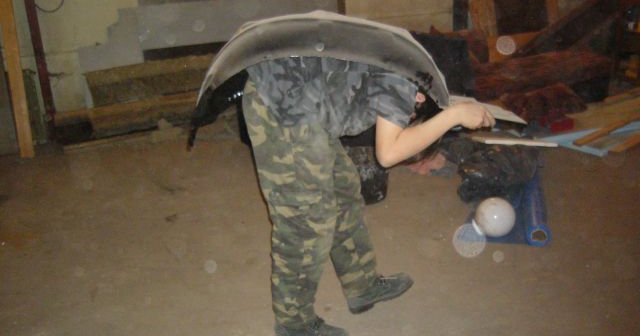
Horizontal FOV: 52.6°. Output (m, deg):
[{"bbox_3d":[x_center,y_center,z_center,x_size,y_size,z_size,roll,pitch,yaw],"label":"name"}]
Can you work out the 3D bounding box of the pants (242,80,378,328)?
[{"bbox_3d":[-0.017,0.111,2.378,0.460,0.930,0.380,-5,17,-5],"label":"pants"}]

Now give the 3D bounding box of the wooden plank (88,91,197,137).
[{"bbox_3d":[-1.508,-0.520,6.144,1.300,0.200,0.200,-10,19,-21],"label":"wooden plank"}]

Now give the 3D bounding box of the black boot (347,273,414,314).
[{"bbox_3d":[0.239,0.485,2.684,0.285,0.125,0.108,-20,22,-23],"label":"black boot"}]

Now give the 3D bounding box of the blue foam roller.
[{"bbox_3d":[1.223,0.164,3.594,0.117,0.117,1.050,3,18,19],"label":"blue foam roller"}]

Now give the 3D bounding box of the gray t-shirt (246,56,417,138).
[{"bbox_3d":[0.043,-0.259,2.242,0.540,0.270,0.440,-2,17,-6],"label":"gray t-shirt"}]

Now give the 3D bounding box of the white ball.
[{"bbox_3d":[0.875,0.248,3.243,0.202,0.202,0.202,-3,17,1],"label":"white ball"}]

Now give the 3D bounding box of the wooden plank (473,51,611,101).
[{"bbox_3d":[2.054,-0.858,6.000,1.350,0.240,0.280,-10,19,-21],"label":"wooden plank"}]

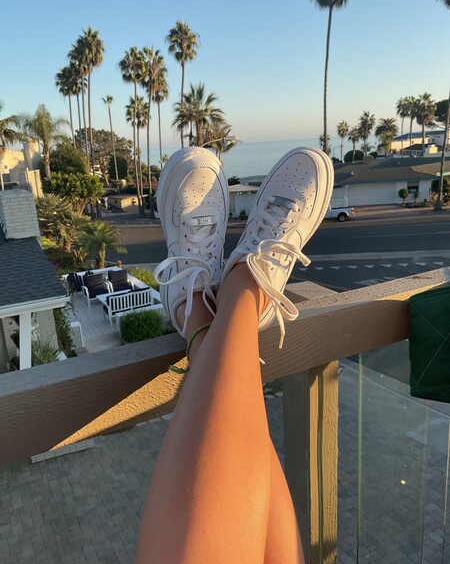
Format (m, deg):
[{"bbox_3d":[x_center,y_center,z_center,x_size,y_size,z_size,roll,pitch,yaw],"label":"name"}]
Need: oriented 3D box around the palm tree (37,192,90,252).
[{"bbox_3d":[-7.310,-2.477,22.895,2.500,2.989,2.500,-3,15,0],"label":"palm tree"}]

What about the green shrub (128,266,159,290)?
[{"bbox_3d":[-2.594,-0.016,16.200,0.900,0.800,2.000,-11,17,-25],"label":"green shrub"}]

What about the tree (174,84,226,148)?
[{"bbox_3d":[-2.455,-14.103,53.776,5.172,13.529,5.172,-3,15,0],"label":"tree"}]

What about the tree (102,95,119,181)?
[{"bbox_3d":[-17.687,-22.380,79.805,2.327,13.908,2.327,-3,15,0],"label":"tree"}]

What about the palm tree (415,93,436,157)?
[{"bbox_3d":[33.480,-26.176,84.369,3.467,10.610,3.467,-3,15,0],"label":"palm tree"}]

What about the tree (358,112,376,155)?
[{"bbox_3d":[23.076,-22.169,81.406,2.900,10.642,2.900,-3,15,0],"label":"tree"}]

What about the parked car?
[{"bbox_3d":[7.911,-5.741,40.808,4.900,1.660,1.750,-4,15,-4],"label":"parked car"}]

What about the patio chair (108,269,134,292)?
[{"bbox_3d":[-3.351,0.094,16.158,0.720,0.850,0.800,-11,17,-25],"label":"patio chair"}]

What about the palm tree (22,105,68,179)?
[{"bbox_3d":[-13.078,-8.545,37.144,3.400,8.655,3.400,-3,15,0],"label":"palm tree"}]

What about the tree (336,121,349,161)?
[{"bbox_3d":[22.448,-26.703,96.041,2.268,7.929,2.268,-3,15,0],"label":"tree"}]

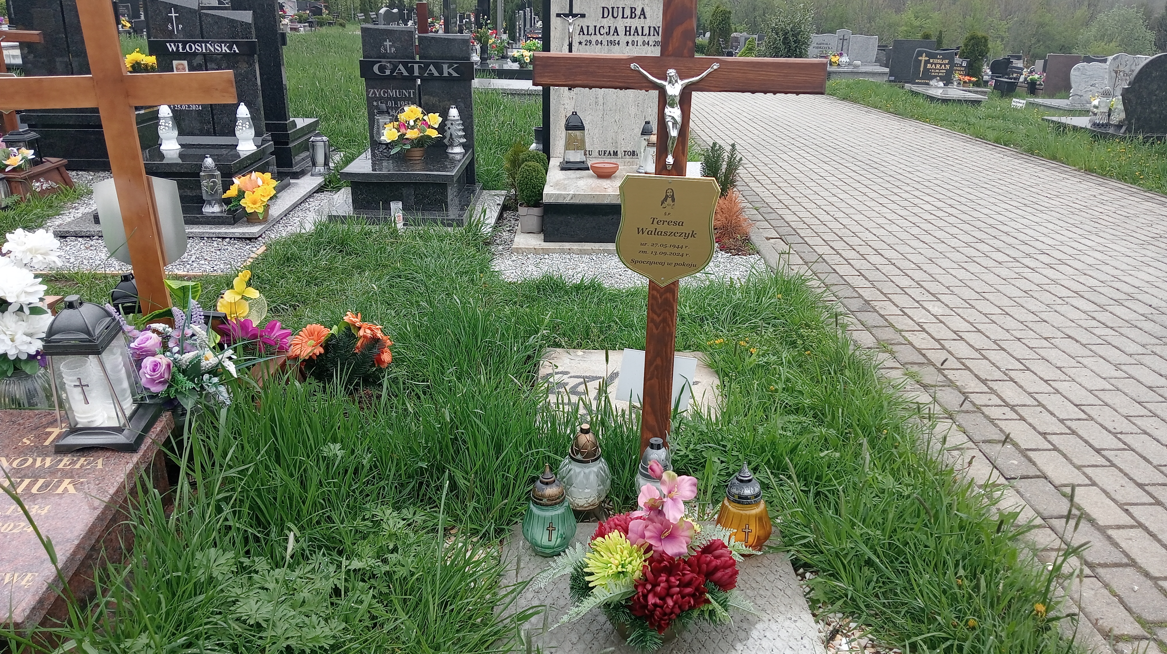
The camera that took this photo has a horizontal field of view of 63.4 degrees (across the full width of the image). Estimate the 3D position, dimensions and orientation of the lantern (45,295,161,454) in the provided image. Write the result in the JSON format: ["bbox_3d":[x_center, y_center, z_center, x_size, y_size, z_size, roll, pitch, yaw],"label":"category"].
[{"bbox_3d":[-0.990,0.081,1.912,0.165,0.310,0.165,-2,27,-1],"label":"lantern"}]

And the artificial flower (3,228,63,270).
[{"bbox_3d":[-1.183,-0.167,2.030,0.120,0.081,0.110,-3,21,-9],"label":"artificial flower"}]

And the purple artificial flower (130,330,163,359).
[{"bbox_3d":[-0.966,0.040,2.087,0.069,0.060,0.060,6,22,14],"label":"purple artificial flower"}]

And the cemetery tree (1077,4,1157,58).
[{"bbox_3d":[22.546,-12.478,40.000,3.200,2.500,3.000,1,18,0],"label":"cemetery tree"}]

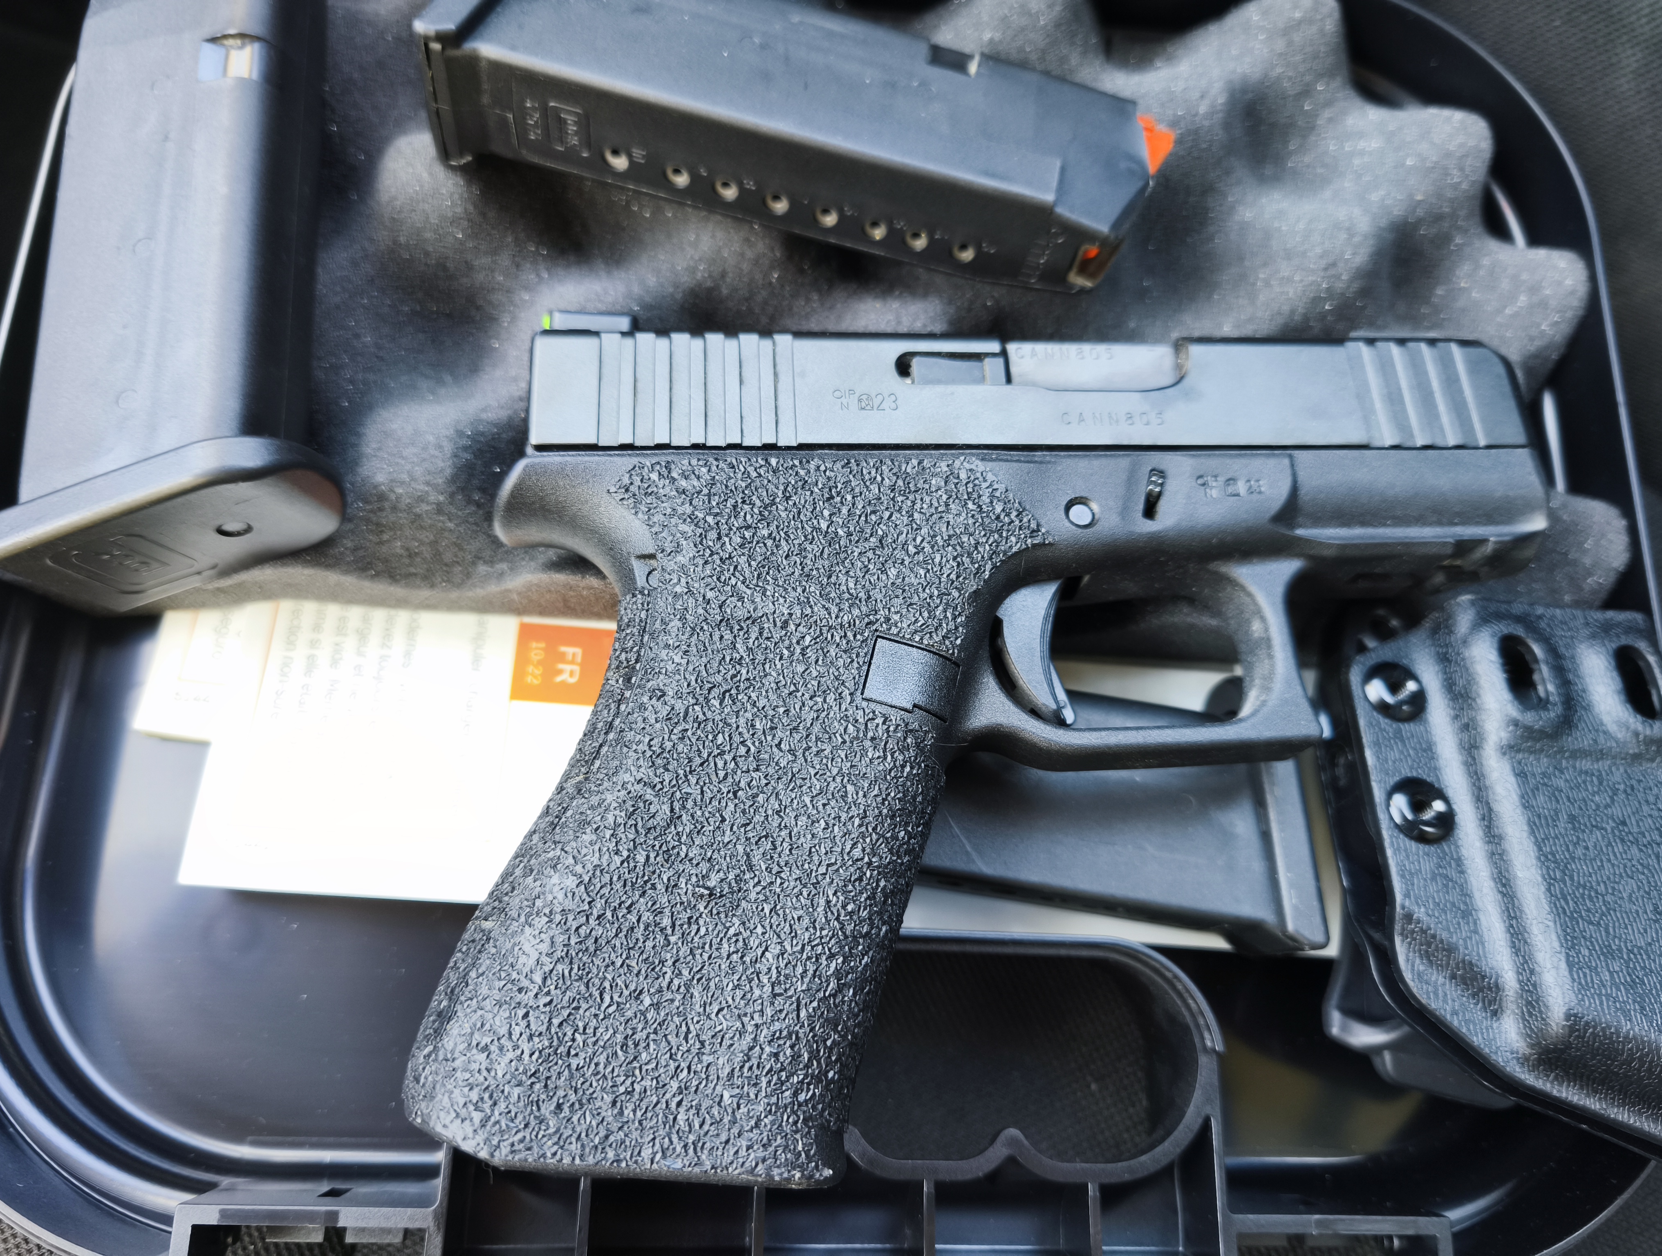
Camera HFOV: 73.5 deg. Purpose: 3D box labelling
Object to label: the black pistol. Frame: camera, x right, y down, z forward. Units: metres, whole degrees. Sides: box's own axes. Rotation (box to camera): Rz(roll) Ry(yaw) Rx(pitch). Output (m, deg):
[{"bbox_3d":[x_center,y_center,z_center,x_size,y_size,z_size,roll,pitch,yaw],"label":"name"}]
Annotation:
[{"bbox_3d":[0.029,0.010,0.166,0.166,0.028,0.124,-1,69,-5],"label":"black pistol"}]

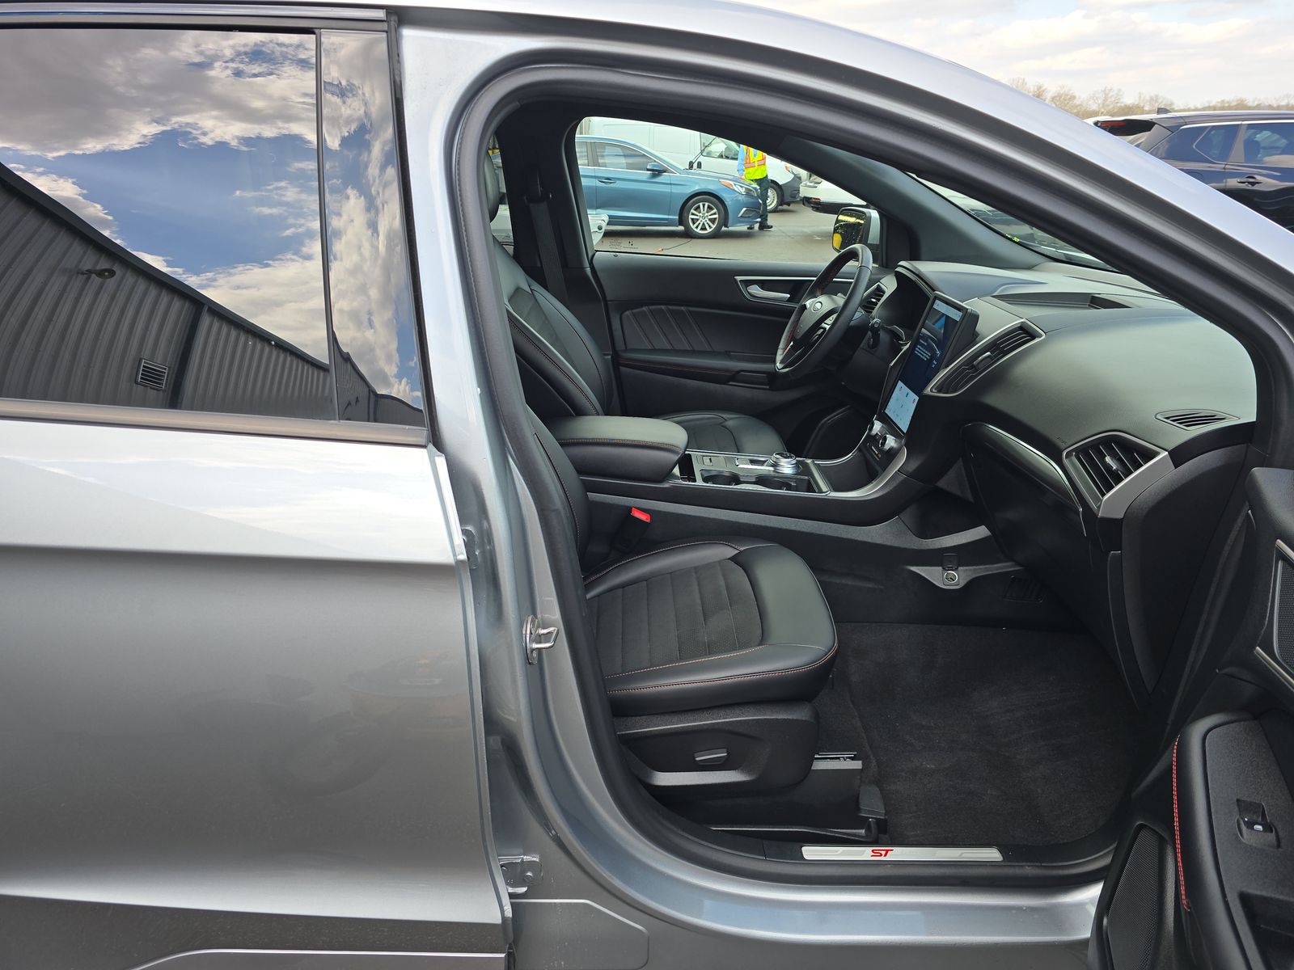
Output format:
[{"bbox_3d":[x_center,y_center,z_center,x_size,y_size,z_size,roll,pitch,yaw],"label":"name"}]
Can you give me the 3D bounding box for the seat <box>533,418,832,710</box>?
[{"bbox_3d":[-0.077,-0.055,1.471,0.830,0.920,0.530,0,22,0],"label":"seat"}]

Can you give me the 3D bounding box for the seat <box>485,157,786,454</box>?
[{"bbox_3d":[-0.076,-0.350,2.161,0.845,0.930,0.530,0,22,0],"label":"seat"}]

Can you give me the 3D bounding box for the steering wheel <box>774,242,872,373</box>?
[{"bbox_3d":[0.458,-0.429,2.155,0.110,0.370,0.370,30,19,-12],"label":"steering wheel"}]

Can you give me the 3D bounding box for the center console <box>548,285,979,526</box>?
[{"bbox_3d":[0.165,-0.155,1.837,0.920,0.470,0.280,0,22,0],"label":"center console"}]

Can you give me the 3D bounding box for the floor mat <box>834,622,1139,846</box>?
[{"bbox_3d":[0.643,0.451,1.633,0.510,0.080,0.520,0,22,0],"label":"floor mat"}]

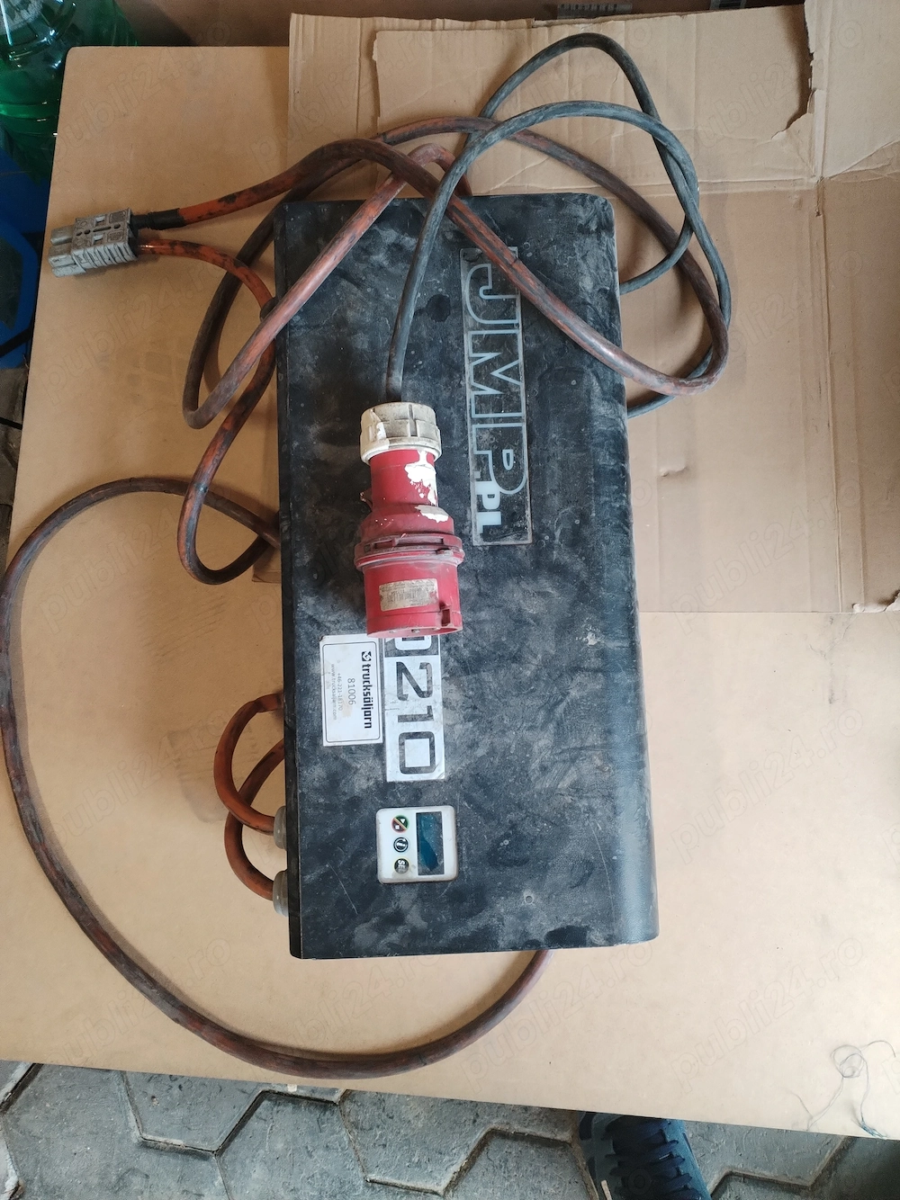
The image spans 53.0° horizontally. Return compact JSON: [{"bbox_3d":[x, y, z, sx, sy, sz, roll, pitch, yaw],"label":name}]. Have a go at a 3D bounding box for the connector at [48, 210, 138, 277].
[{"bbox_3d":[-0.363,-0.364,0.920,0.082,0.024,0.053,-12,57,1],"label":"connector"}]

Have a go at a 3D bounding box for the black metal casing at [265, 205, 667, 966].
[{"bbox_3d":[0.006,-0.020,0.735,0.260,0.188,0.543,-2,84,-1],"label":"black metal casing"}]

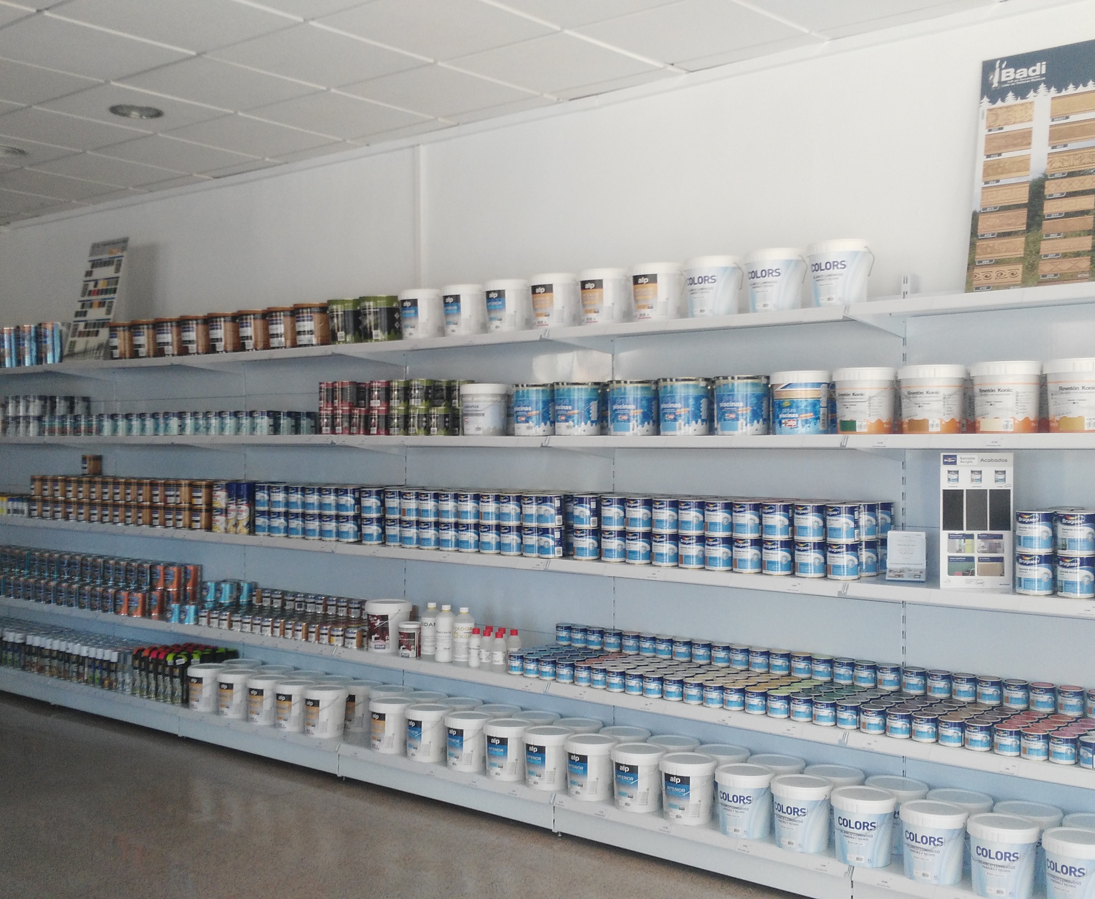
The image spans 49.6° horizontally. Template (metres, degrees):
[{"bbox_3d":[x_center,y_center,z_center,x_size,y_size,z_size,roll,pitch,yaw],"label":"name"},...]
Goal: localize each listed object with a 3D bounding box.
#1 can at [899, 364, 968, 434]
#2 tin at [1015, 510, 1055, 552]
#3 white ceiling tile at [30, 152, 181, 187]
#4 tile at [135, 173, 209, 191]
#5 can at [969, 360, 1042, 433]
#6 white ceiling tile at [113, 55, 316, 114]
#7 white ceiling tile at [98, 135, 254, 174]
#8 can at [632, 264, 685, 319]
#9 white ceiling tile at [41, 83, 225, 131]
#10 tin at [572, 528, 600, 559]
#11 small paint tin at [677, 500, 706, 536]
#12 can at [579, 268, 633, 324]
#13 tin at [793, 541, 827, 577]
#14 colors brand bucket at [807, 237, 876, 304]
[{"bbox_3d":[1.192,-0.152,3.680,0.200,0.209,0.200,1,1,36],"label":"can"},{"bbox_3d":[1.404,0.240,3.422,0.098,0.117,0.098,1,1,39],"label":"tin"},{"bbox_3d":[-2.333,-1.478,6.290,0.600,0.020,0.600,1,1,39],"label":"white ceiling tile"},{"bbox_3d":[-2.062,-1.478,6.541,0.595,0.020,0.150,1,2,38],"label":"tile"},{"bbox_3d":[1.341,-0.153,3.473,0.199,0.207,0.199,1,1,38],"label":"can"},{"bbox_3d":[-1.306,-1.468,4.756,0.595,0.020,0.597,0,2,38],"label":"white ceiling tile"},{"bbox_3d":[-1.846,-1.467,5.895,0.600,0.020,0.600,1,2,38],"label":"white ceiling tile"},{"bbox_3d":[0.400,-0.558,4.286,0.197,0.203,0.197,0,1,0],"label":"can"},{"bbox_3d":[-1.758,-1.454,5.060,0.600,0.018,0.600,1,1,39],"label":"white ceiling tile"},{"bbox_3d":[0.149,0.355,4.469,0.097,0.119,0.097,0,1,0],"label":"tin"},{"bbox_3d":[0.513,0.243,4.201,0.100,0.119,0.100,0,1,0],"label":"small paint tin"},{"bbox_3d":[0.213,-0.573,4.461,0.183,0.196,0.183,0,1,0],"label":"can"},{"bbox_3d":[0.855,0.357,3.860,0.100,0.117,0.100,0,1,22],"label":"tin"},{"bbox_3d":[0.948,-0.559,3.852,0.202,0.207,0.202,0,1,0],"label":"colors brand bucket"}]

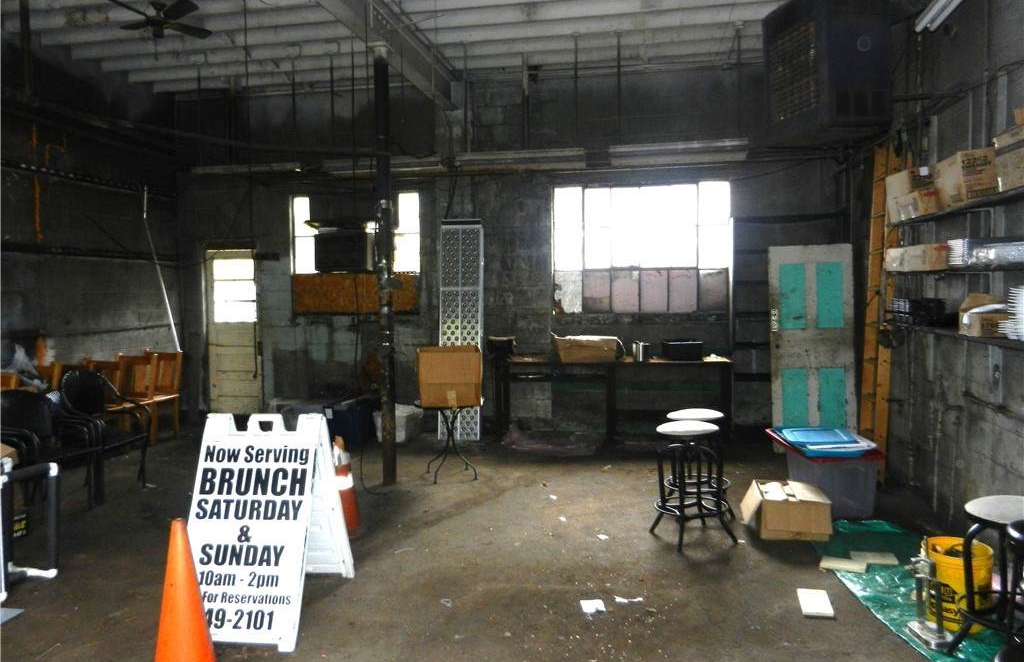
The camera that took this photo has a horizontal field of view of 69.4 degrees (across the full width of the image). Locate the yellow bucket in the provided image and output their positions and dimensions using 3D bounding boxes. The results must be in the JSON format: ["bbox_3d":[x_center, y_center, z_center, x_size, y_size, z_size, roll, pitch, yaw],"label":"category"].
[{"bbox_3d":[2.177,1.237,3.598,0.295,0.380,0.295,0,3,11],"label":"yellow bucket"}]

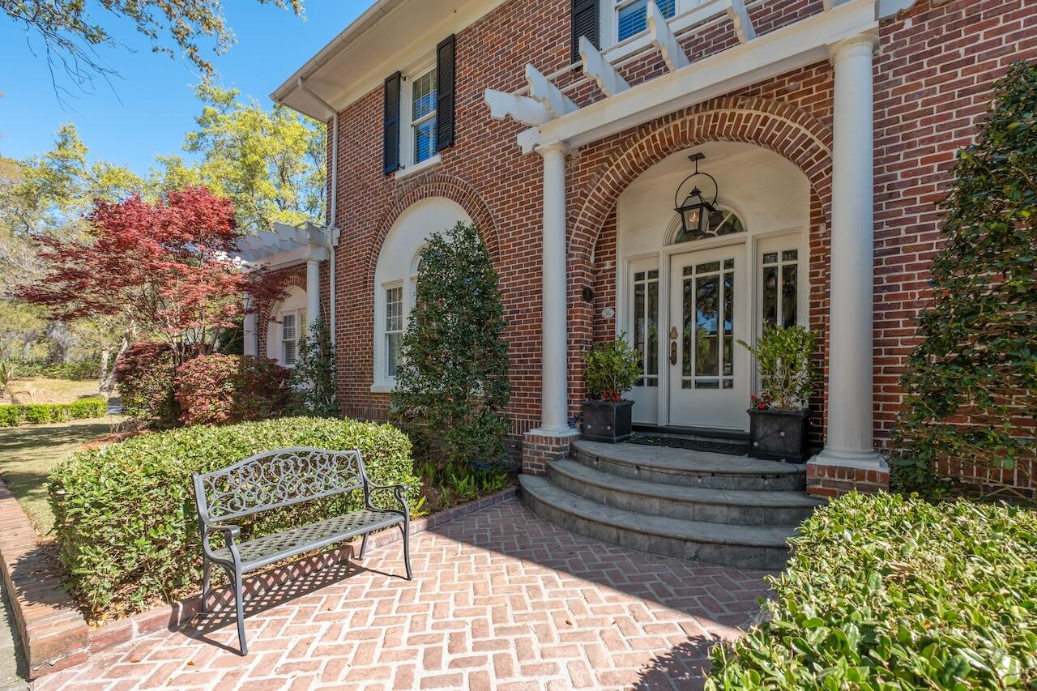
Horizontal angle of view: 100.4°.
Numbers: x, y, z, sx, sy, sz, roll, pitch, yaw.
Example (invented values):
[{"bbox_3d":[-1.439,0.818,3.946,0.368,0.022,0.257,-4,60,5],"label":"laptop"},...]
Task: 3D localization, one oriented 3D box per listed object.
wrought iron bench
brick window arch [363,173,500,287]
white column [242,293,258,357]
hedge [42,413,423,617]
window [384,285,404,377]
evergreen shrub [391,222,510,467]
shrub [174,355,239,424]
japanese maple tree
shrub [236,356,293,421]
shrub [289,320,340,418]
[{"bbox_3d":[-1.299,1.121,2.719,0.660,0.880,1.060,-1,-3,38],"label":"wrought iron bench"},{"bbox_3d":[-1.518,-1.865,7.061,3.230,1.690,0.200,-1,-3,38],"label":"brick window arch"},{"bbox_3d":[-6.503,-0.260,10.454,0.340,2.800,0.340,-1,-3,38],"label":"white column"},{"bbox_3d":[-2.259,1.133,3.618,1.800,0.770,2.170,-1,-3,38],"label":"hedge"},{"bbox_3d":[-2.166,-0.249,7.572,0.580,1.630,0.080,-1,-3,38],"label":"window"},{"bbox_3d":[-0.895,-0.013,5.726,1.400,3.220,1.000,-1,-3,38],"label":"evergreen shrub"},{"bbox_3d":[-6.835,0.955,9.478,1.150,1.500,1.100,-1,-3,38],"label":"shrub"},{"bbox_3d":[-8.426,-0.833,10.041,4.300,5.100,4.400,-1,-3,38],"label":"japanese maple tree"},{"bbox_3d":[-5.165,0.937,8.786,1.100,1.500,1.000,-1,-3,38],"label":"shrub"},{"bbox_3d":[-3.779,0.574,7.967,0.850,2.180,0.750,-1,-3,38],"label":"shrub"}]

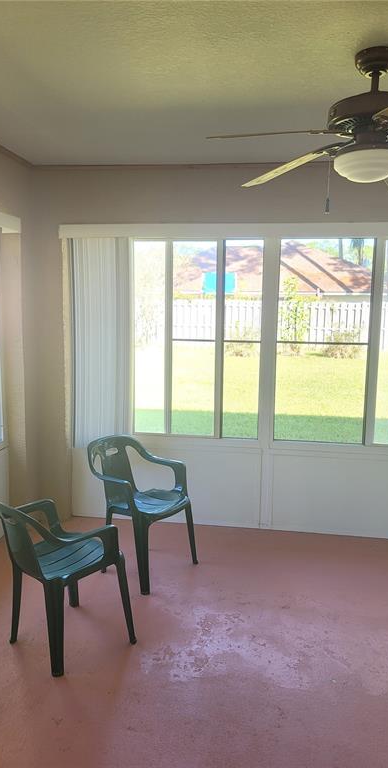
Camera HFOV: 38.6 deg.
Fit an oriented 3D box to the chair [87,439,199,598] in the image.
[{"bbox_3d":[-0.322,0.730,3.353,0.562,0.777,0.545,7,10,37],"label":"chair"}]

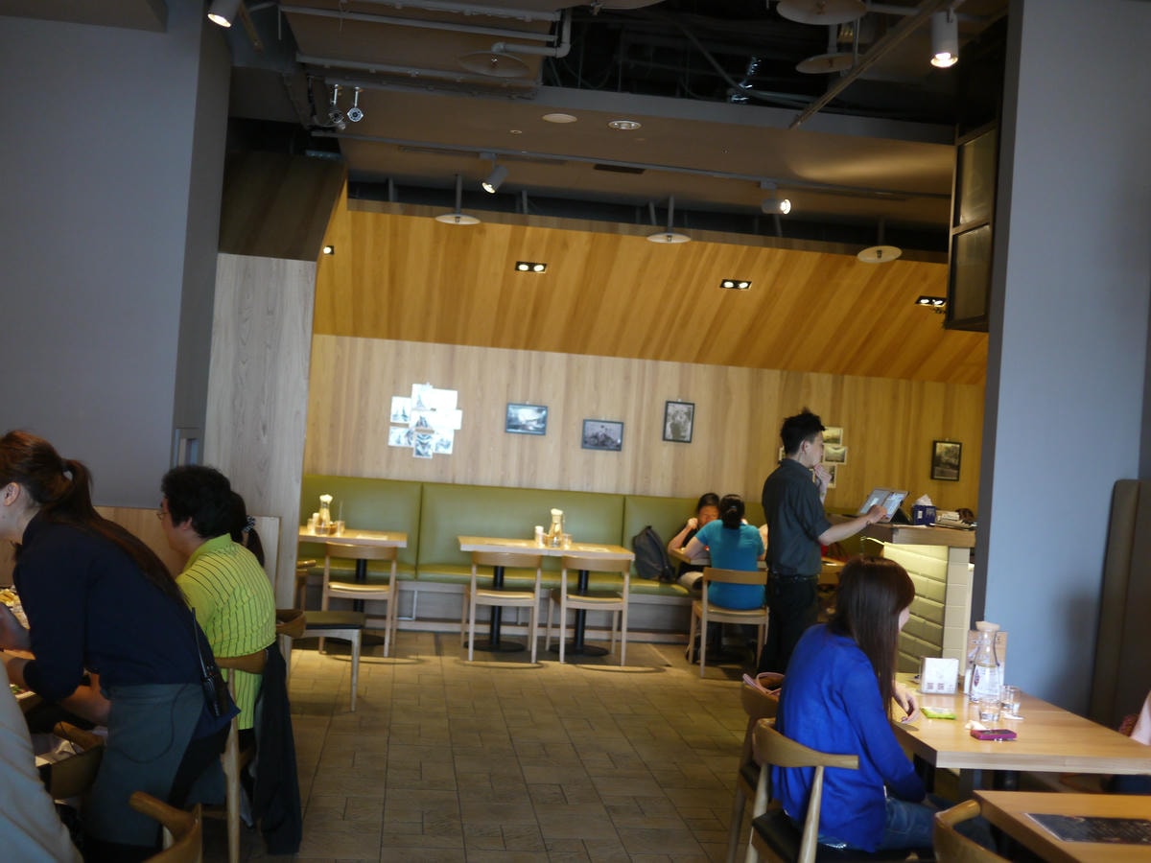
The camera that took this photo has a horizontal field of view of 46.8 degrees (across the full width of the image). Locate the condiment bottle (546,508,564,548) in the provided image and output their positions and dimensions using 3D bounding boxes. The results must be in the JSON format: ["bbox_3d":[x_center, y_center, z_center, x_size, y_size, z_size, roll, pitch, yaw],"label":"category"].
[{"bbox_3d":[-0.142,0.708,9.744,0.105,0.265,0.105,4,-1,-7],"label":"condiment bottle"}]

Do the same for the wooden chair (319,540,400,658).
[{"bbox_3d":[-1.469,1.130,9.106,0.480,0.720,0.540,4,-1,-7],"label":"wooden chair"}]

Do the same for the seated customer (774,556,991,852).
[{"bbox_3d":[0.833,0.948,3.606,0.720,1.220,0.460,4,-1,-17],"label":"seated customer"}]

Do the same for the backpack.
[{"bbox_3d":[0.633,0.996,10.727,0.300,0.430,0.200,4,-1,23],"label":"backpack"}]

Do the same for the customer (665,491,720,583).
[{"bbox_3d":[0.997,1.072,10.290,0.580,1.200,0.720,4,-1,-9],"label":"customer"}]

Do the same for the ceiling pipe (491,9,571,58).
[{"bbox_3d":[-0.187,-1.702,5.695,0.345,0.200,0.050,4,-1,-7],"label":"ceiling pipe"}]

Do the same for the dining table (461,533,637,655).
[{"bbox_3d":[-0.244,1.206,9.728,1.230,0.740,0.780,4,-1,-7],"label":"dining table"}]

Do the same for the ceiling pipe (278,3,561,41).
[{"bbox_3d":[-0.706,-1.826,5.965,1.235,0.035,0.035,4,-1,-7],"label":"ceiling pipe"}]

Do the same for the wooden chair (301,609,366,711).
[{"bbox_3d":[-1.420,1.089,7.250,0.520,0.740,0.550,4,-1,-7],"label":"wooden chair"}]

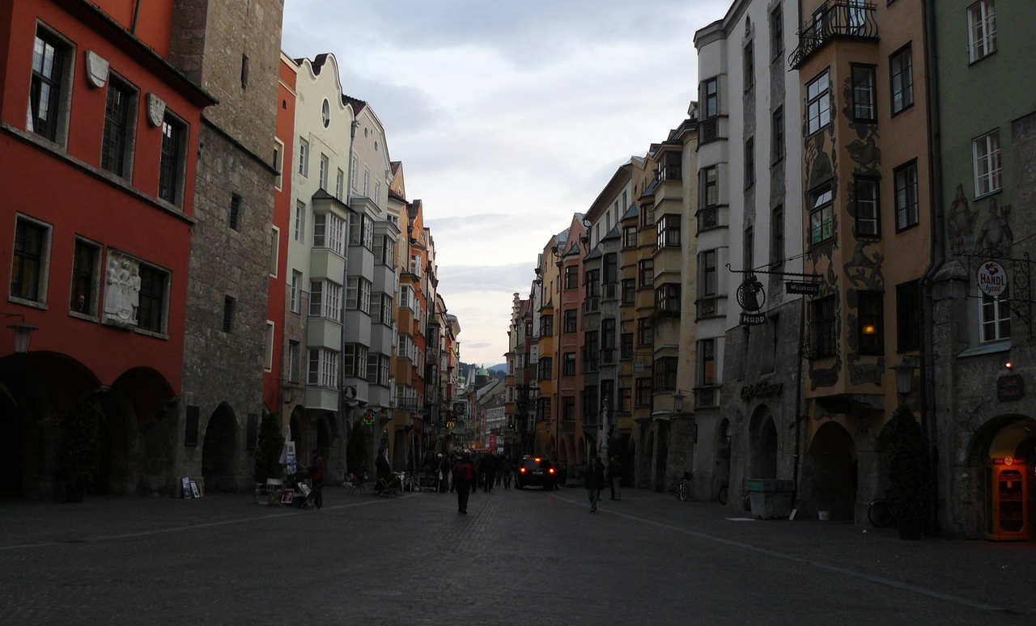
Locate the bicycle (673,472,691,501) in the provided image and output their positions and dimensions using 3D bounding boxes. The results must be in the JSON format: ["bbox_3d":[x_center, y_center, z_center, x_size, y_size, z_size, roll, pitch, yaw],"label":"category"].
[{"bbox_3d":[6.507,6.881,42.772,0.580,1.080,1.720,2,-8,-3],"label":"bicycle"}]

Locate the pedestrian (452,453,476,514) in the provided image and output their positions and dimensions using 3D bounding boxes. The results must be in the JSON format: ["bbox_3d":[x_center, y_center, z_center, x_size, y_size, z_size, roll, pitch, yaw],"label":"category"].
[{"bbox_3d":[-1.542,4.908,31.116,0.640,1.750,0.420,1,-8,-2],"label":"pedestrian"}]

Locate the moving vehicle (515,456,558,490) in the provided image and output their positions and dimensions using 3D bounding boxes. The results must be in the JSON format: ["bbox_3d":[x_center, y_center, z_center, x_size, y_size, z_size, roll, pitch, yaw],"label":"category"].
[{"bbox_3d":[0.919,8.278,55.681,1.820,1.560,4.550,2,-8,-3],"label":"moving vehicle"}]

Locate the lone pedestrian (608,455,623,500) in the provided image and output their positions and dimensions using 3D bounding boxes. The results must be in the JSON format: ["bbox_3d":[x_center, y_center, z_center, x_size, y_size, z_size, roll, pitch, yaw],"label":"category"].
[{"bbox_3d":[3.811,6.412,41.916,0.420,1.750,0.500,-2,-8,20],"label":"lone pedestrian"}]

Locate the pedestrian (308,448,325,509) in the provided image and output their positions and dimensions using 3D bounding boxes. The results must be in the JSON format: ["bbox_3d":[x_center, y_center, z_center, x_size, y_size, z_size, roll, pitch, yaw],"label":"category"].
[{"bbox_3d":[-5.874,4.848,31.616,0.450,1.740,0.500,2,-8,-3],"label":"pedestrian"}]

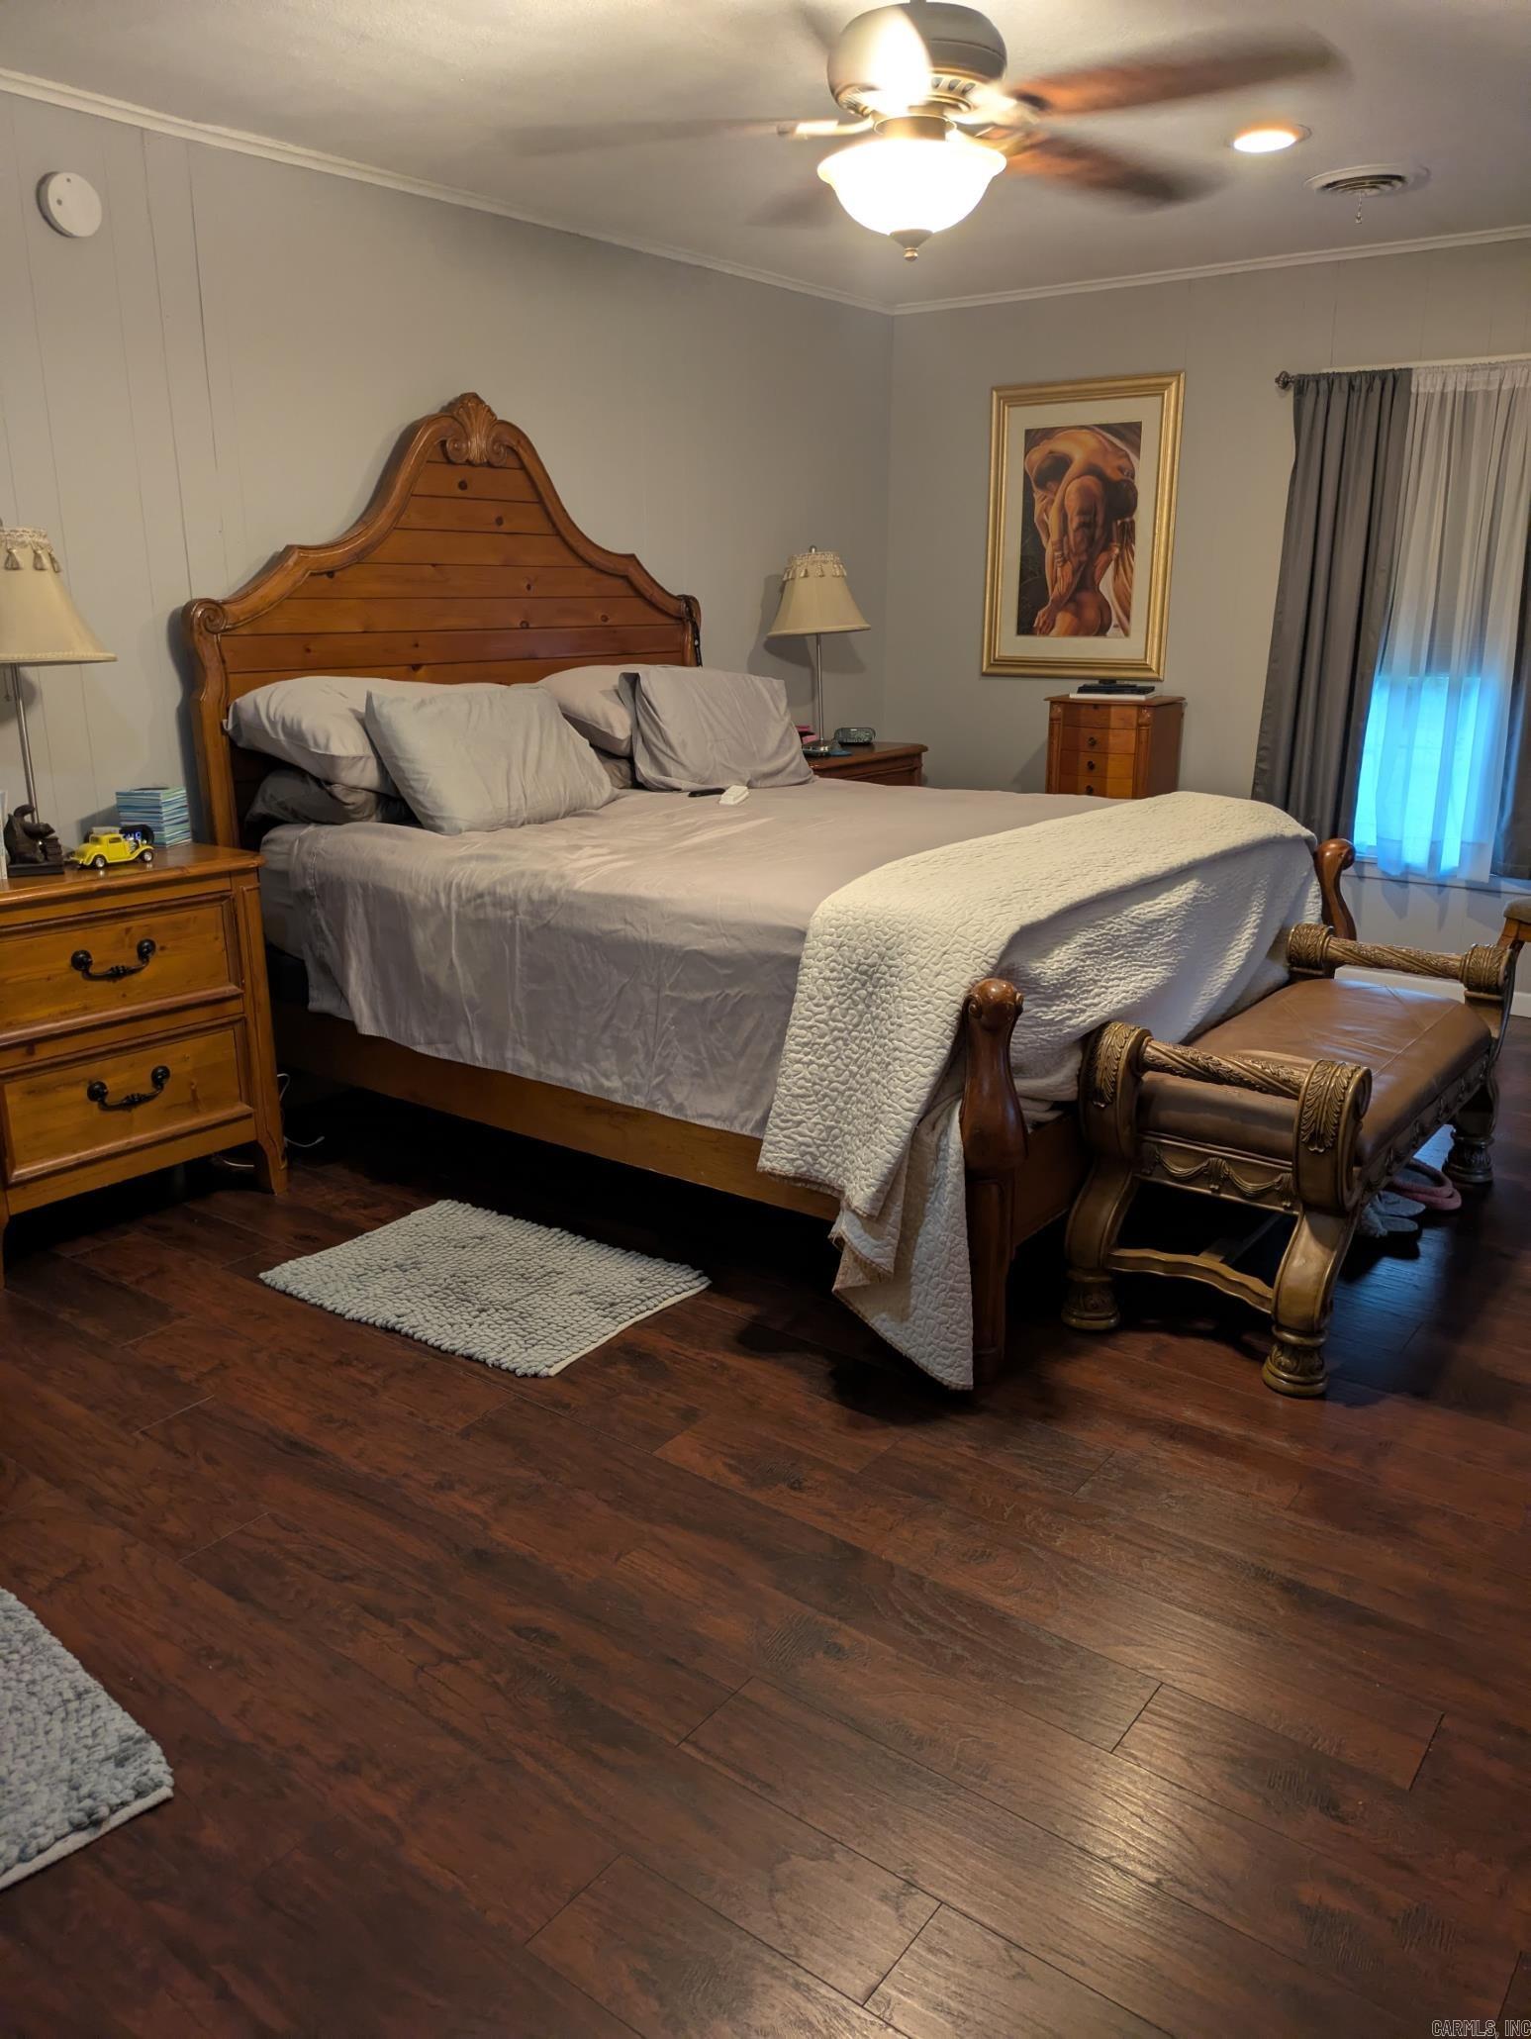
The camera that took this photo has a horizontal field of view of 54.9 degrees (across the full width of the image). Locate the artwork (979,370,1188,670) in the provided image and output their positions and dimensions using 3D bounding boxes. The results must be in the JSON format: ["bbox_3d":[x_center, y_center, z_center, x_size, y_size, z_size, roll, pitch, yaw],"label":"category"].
[{"bbox_3d":[1.176,-1.833,5.564,0.751,1.066,0.040,12,20,35],"label":"artwork"}]

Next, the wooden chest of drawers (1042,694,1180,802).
[{"bbox_3d":[1.294,-0.705,5.608,0.445,1.010,0.314,12,20,35],"label":"wooden chest of drawers"}]

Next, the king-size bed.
[{"bbox_3d":[0.079,-0.650,3.808,2.270,1.927,2.038,12,20,34],"label":"king-size bed"}]

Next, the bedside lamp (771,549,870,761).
[{"bbox_3d":[0.191,-1.362,5.454,0.375,0.765,0.375,0,17,0],"label":"bedside lamp"}]

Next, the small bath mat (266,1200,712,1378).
[{"bbox_3d":[-0.591,0.540,3.137,0.781,0.025,0.492,11,20,32],"label":"small bath mat"}]

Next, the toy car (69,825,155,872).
[{"bbox_3d":[-1.502,-0.392,3.392,0.168,0.068,0.073,-14,21,-38],"label":"toy car"}]

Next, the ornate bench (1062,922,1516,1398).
[{"bbox_3d":[1.203,0.204,3.233,0.541,0.620,1.375,12,20,34],"label":"ornate bench"}]

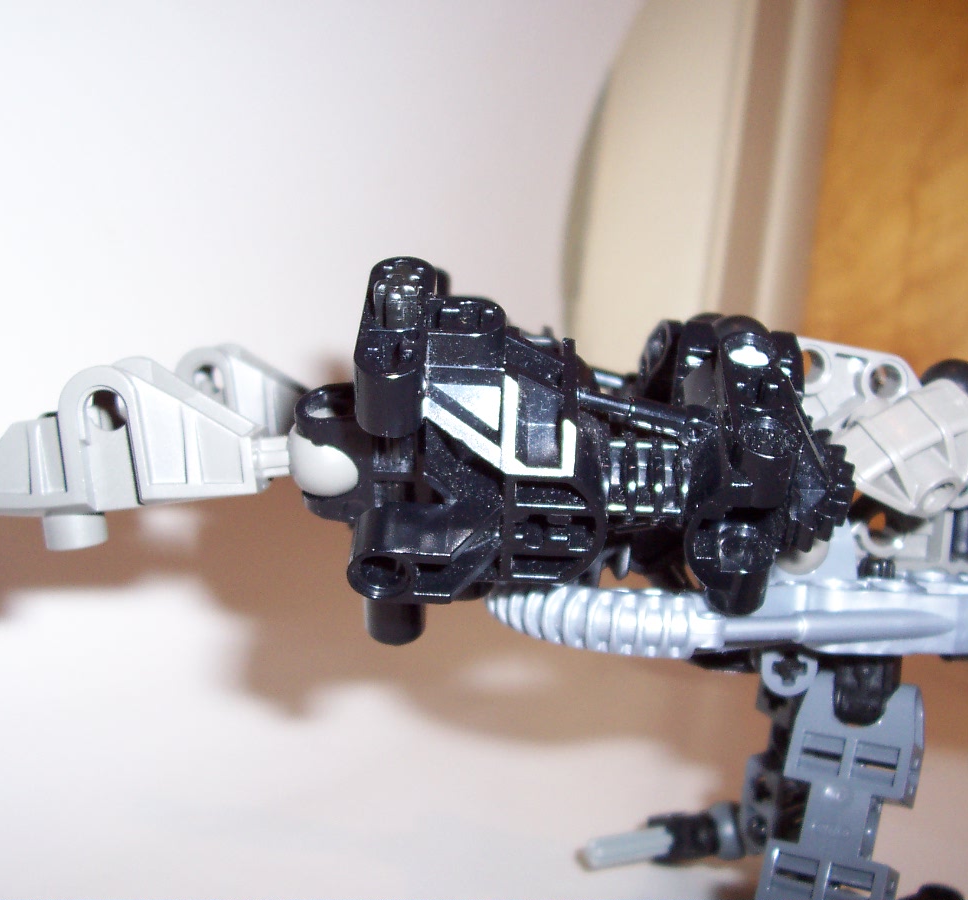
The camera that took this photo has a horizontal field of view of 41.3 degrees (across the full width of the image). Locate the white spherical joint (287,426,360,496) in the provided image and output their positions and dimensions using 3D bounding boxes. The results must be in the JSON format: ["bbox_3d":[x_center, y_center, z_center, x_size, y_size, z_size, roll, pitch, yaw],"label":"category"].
[{"bbox_3d":[-0.020,0.001,0.159,0.010,0.010,0.010,4,12,0],"label":"white spherical joint"}]

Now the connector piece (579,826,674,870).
[{"bbox_3d":[0.021,0.058,0.186,0.015,0.005,0.005,-12,9,-7],"label":"connector piece"}]

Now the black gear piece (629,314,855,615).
[{"bbox_3d":[0.035,0.001,0.175,0.028,0.036,0.026,4,10,15],"label":"black gear piece"}]

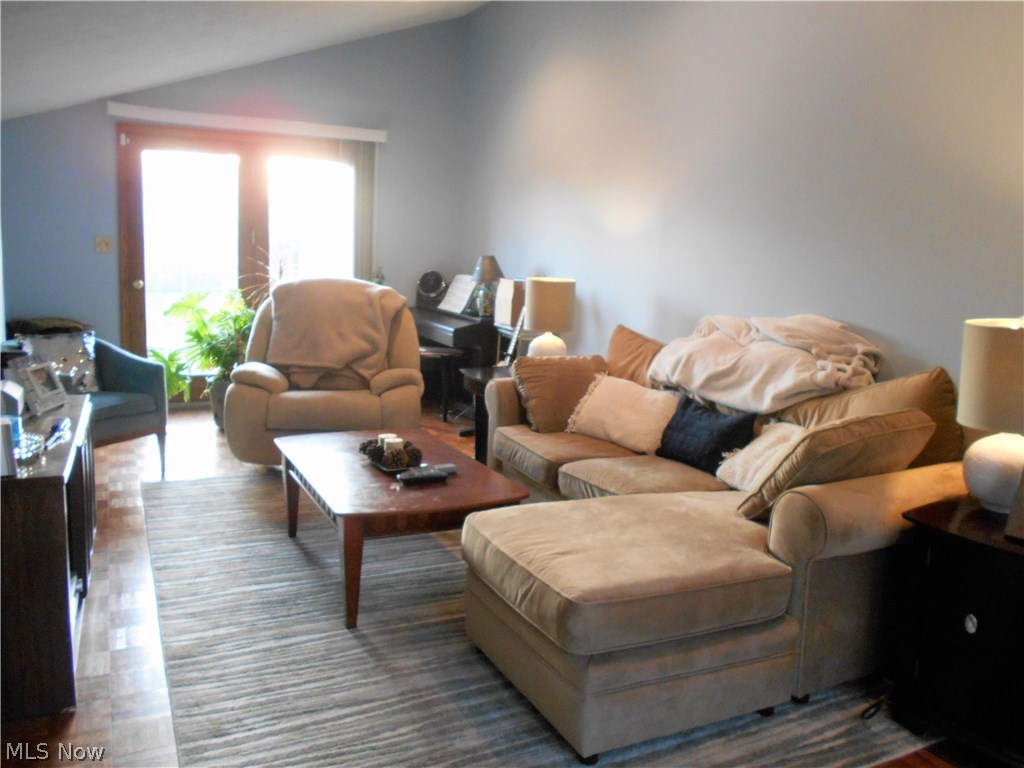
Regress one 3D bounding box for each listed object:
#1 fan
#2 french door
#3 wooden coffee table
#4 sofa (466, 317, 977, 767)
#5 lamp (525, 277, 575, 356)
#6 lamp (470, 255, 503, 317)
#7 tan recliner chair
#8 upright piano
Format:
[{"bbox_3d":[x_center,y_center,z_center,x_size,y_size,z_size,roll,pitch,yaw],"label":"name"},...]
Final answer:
[{"bbox_3d":[-0.680,-0.799,6.500,0.260,0.330,0.210,4,8,21],"label":"fan"},{"bbox_3d":[-2.070,-0.869,6.112,1.860,2.120,0.100,-1,8,-24],"label":"french door"},{"bbox_3d":[-0.487,0.481,2.995,0.660,0.365,1.210,-2,8,-26],"label":"wooden coffee table"},{"bbox_3d":[0.443,0.251,3.016,1.732,0.880,2.241,-2,8,-26],"label":"sofa"},{"bbox_3d":[0.219,-0.353,4.492,0.300,0.560,0.300,2,7,0],"label":"lamp"},{"bbox_3d":[-0.188,-0.726,5.666,0.250,0.470,0.250,2,7,0],"label":"lamp"},{"bbox_3d":[-1.116,-0.101,4.745,1.080,1.050,0.980,0,7,-10],"label":"tan recliner chair"},{"bbox_3d":[-0.427,-0.134,6.117,0.410,0.830,1.400,-1,7,-18],"label":"upright piano"}]

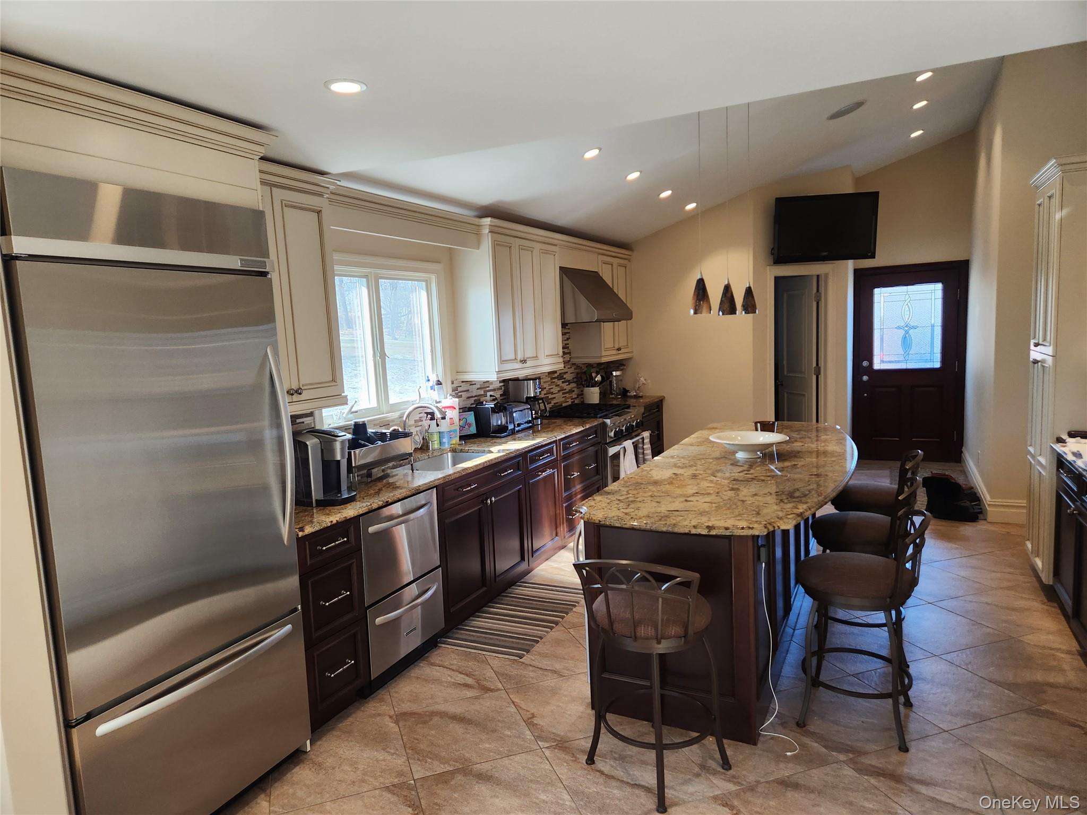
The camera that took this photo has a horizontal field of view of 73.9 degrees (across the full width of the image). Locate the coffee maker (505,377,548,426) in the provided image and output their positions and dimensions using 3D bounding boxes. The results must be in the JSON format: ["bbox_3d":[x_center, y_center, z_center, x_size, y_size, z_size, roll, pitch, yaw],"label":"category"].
[{"bbox_3d":[-0.117,-0.038,5.583,0.320,0.370,0.200,1,7,25],"label":"coffee maker"}]

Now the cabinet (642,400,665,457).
[{"bbox_3d":[0.771,0.411,7.241,0.630,0.880,0.900,1,7,25],"label":"cabinet"}]

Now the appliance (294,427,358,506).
[{"bbox_3d":[-1.086,0.284,3.531,0.335,0.350,0.230,1,7,25],"label":"appliance"}]

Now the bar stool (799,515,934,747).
[{"bbox_3d":[1.330,0.869,3.014,0.500,0.880,0.455,1,7,25],"label":"bar stool"}]

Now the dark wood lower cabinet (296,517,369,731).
[{"bbox_3d":[-1.194,0.949,3.342,0.615,0.855,0.380,1,7,25],"label":"dark wood lower cabinet"}]

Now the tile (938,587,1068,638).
[{"bbox_3d":[2.559,1.135,4.002,0.507,0.010,0.507,-5,7,-20],"label":"tile"}]

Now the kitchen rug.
[{"bbox_3d":[-0.112,1.213,4.199,0.505,0.010,1.020,1,7,25],"label":"kitchen rug"}]

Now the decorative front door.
[{"bbox_3d":[3.946,-0.469,7.831,1.082,2.124,0.080,1,7,26],"label":"decorative front door"}]

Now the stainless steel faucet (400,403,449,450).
[{"bbox_3d":[-0.735,0.156,4.467,0.280,0.360,0.100,-1,7,15],"label":"stainless steel faucet"}]

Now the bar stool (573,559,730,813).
[{"bbox_3d":[0.413,0.941,2.714,0.475,0.880,0.515,1,7,28],"label":"bar stool"}]

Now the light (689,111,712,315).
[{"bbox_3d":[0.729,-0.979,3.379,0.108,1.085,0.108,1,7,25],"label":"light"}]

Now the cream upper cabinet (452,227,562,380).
[{"bbox_3d":[-0.241,-0.808,5.609,0.370,1.090,1.160,1,7,25],"label":"cream upper cabinet"}]

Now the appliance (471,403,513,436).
[{"bbox_3d":[-0.375,0.083,5.452,0.250,0.250,0.210,1,7,25],"label":"appliance"}]

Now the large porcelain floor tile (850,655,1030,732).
[{"bbox_3d":[1.782,1.272,3.240,0.507,0.010,0.507,-5,7,-19],"label":"large porcelain floor tile"}]

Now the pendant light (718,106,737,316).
[{"bbox_3d":[0.980,-1.154,3.882,0.108,1.308,0.108,1,7,25],"label":"pendant light"}]

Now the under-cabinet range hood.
[{"bbox_3d":[0.318,-0.963,6.245,0.640,0.455,0.890,1,7,25],"label":"under-cabinet range hood"}]

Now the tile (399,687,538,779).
[{"bbox_3d":[-0.330,1.358,3.028,0.507,0.010,0.507,-5,7,-20],"label":"tile"}]

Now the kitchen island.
[{"bbox_3d":[1.240,0.732,4.208,1.057,0.887,2.890,1,7,25],"label":"kitchen island"}]

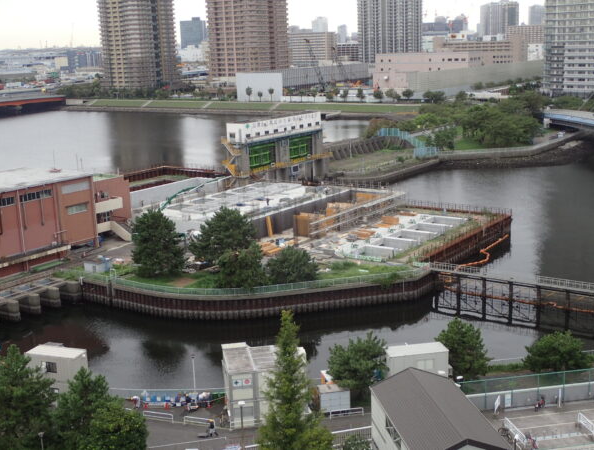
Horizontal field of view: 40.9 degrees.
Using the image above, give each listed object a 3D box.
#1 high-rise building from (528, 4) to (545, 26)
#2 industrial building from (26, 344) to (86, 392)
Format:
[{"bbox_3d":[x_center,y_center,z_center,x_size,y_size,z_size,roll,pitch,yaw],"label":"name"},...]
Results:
[{"bbox_3d":[485.119,-398.616,1617.993,24.000,91.300,24.000,-2,13,-1],"label":"high-rise building"},{"bbox_3d":[-22.701,14.484,76.031,5.400,5.400,2.400,2,13,16],"label":"industrial building"}]

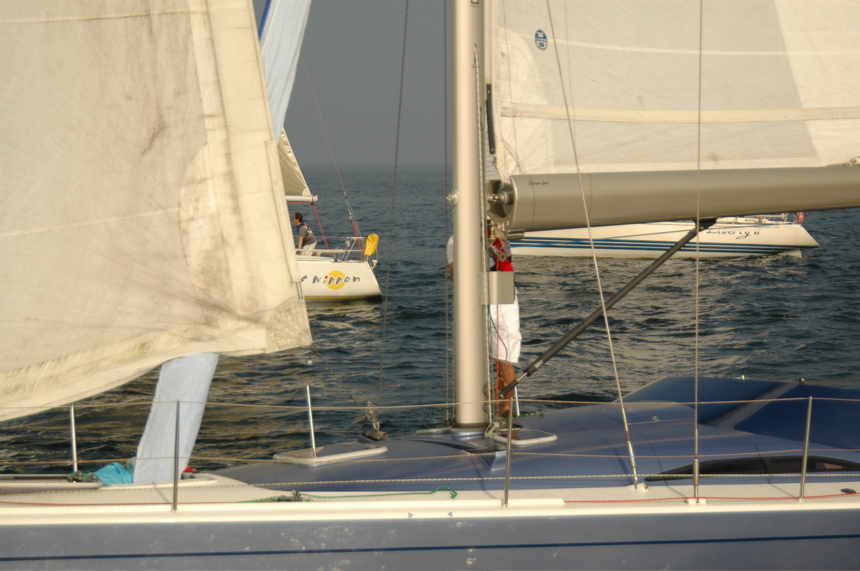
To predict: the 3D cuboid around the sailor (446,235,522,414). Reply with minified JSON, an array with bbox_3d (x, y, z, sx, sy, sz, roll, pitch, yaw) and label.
[{"bbox_3d":[0.410,0.165,14.800,0.570,1.700,0.420,-1,4,-12],"label":"sailor"}]

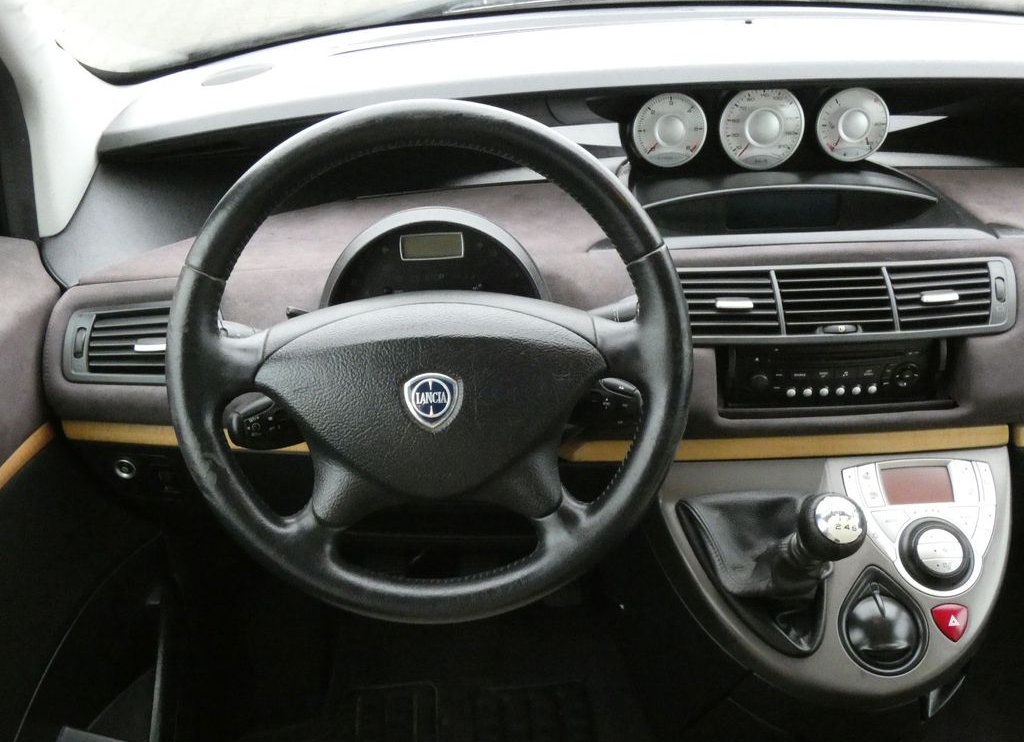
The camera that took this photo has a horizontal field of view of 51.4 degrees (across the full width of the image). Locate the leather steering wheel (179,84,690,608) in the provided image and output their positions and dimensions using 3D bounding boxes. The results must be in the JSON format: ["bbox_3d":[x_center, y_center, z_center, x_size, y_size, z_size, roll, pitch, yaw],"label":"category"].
[{"bbox_3d":[-0.059,-0.006,0.804,0.385,0.385,0.095,-2,3,-4],"label":"leather steering wheel"}]

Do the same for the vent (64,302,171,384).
[{"bbox_3d":[-0.347,-0.023,1.015,0.150,0.030,0.077,-1,78,-2],"label":"vent"}]

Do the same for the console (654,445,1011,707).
[{"bbox_3d":[0.314,0.185,0.958,0.345,0.100,0.240,-2,76,-4],"label":"console"}]

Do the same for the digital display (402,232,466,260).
[{"bbox_3d":[-0.074,-0.116,0.991,0.060,0.029,0.012,-2,4,-4],"label":"digital display"}]

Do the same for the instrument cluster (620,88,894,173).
[{"bbox_3d":[0.275,-0.279,1.208,0.295,0.105,0.060,1,22,0],"label":"instrument cluster"}]

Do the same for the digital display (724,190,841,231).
[{"bbox_3d":[0.289,-0.173,1.147,0.122,0.046,0.015,-2,9,-4],"label":"digital display"}]

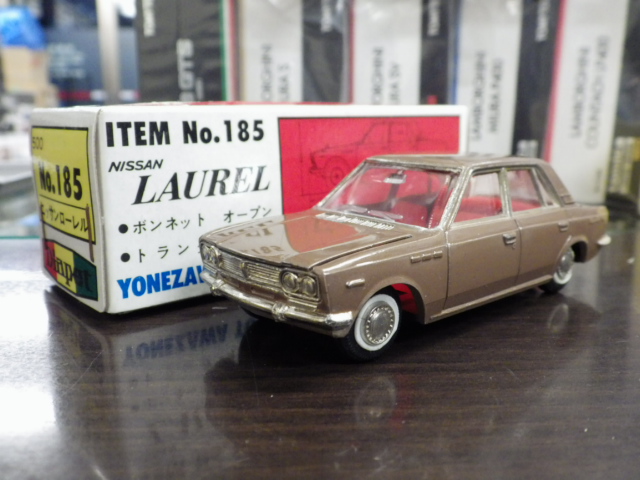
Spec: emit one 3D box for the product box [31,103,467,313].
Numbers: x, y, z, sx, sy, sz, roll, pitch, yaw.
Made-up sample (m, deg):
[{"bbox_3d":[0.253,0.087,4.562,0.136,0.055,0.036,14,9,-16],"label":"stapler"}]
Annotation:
[{"bbox_3d":[-0.013,-0.017,0.190,0.124,0.044,0.043,-10,15,-39],"label":"product box"}]

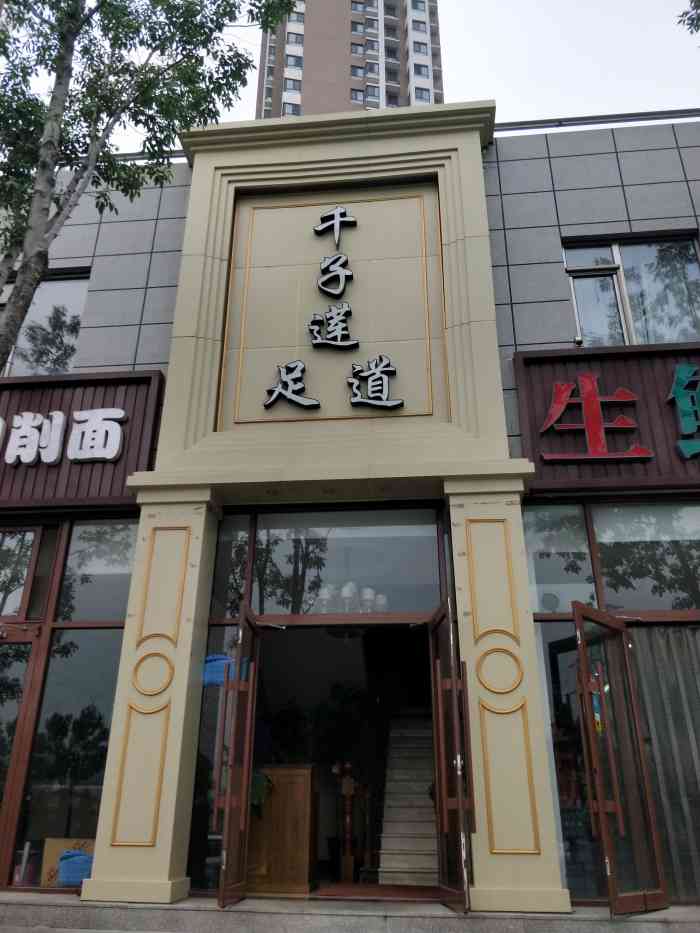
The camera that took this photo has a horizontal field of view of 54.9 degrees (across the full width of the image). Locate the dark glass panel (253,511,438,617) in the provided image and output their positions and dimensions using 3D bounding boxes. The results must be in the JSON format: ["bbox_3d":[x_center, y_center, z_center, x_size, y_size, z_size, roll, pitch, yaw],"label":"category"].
[{"bbox_3d":[-0.050,1.036,7.411,2.084,1.179,0.060,-2,-24,5],"label":"dark glass panel"}]

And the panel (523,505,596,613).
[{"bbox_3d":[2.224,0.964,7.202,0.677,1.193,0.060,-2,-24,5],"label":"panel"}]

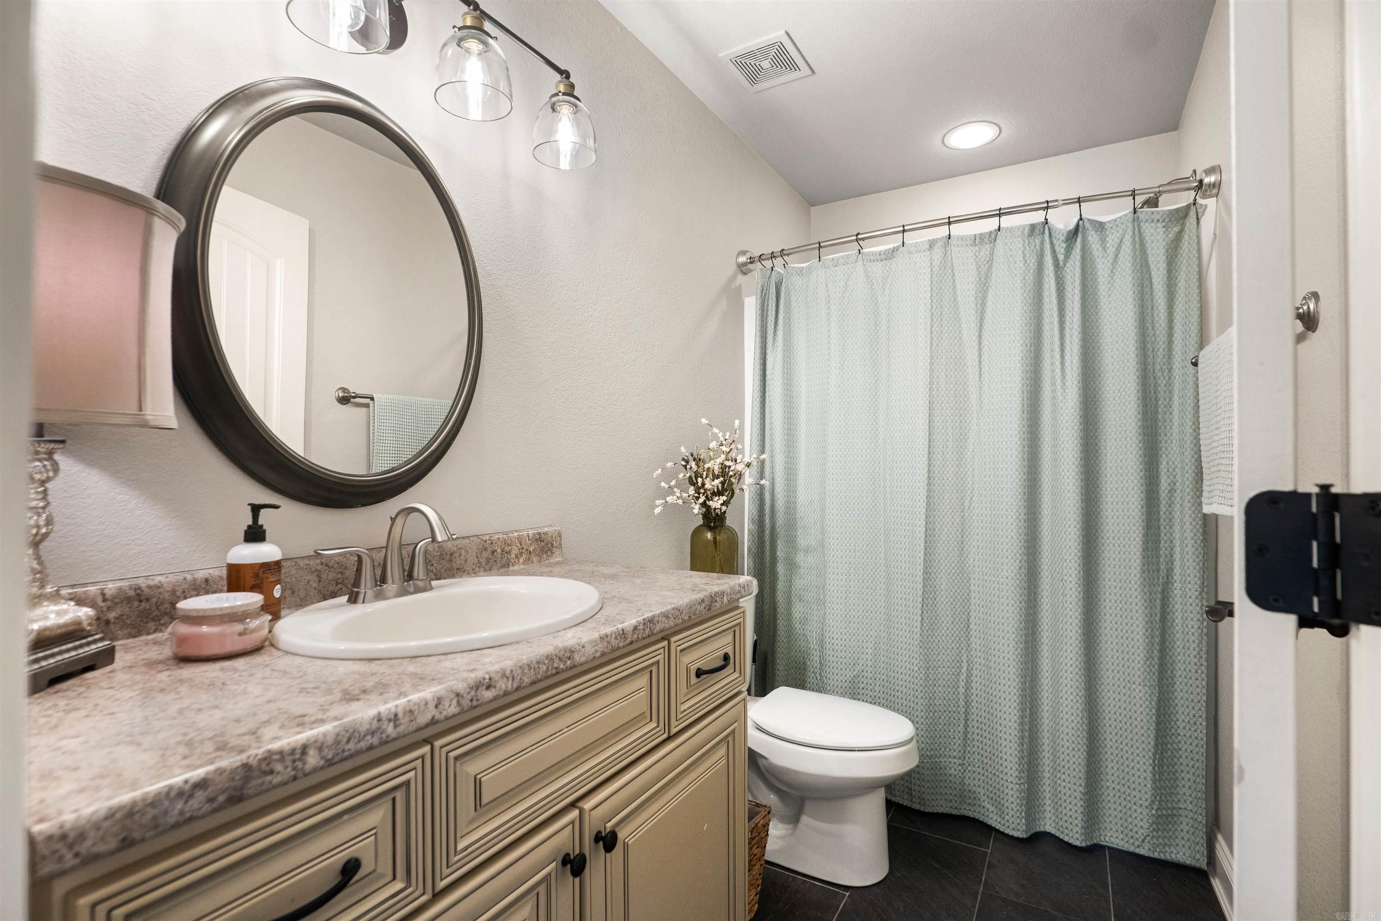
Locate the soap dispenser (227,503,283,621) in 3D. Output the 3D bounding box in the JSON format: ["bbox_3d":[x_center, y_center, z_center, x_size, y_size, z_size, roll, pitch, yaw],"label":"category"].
[{"bbox_3d":[-0.709,0.168,1.015,0.080,0.197,0.070,0,0,-20],"label":"soap dispenser"}]

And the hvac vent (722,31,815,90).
[{"bbox_3d":[0.265,-1.344,2.096,0.250,0.022,0.245,0,0,32],"label":"hvac vent"}]

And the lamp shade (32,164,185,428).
[{"bbox_3d":[-0.778,-0.178,0.739,0.265,0.275,0.265,0,0,32],"label":"lamp shade"}]

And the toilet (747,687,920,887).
[{"bbox_3d":[0.268,0.764,1.847,0.800,0.745,0.440,0,0,32],"label":"toilet"}]

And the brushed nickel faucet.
[{"bbox_3d":[-0.522,0.170,1.158,0.180,0.178,0.280,0,0,32],"label":"brushed nickel faucet"}]

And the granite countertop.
[{"bbox_3d":[-0.408,0.289,1.077,0.568,0.043,1.145,0,0,32],"label":"granite countertop"}]

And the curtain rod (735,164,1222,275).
[{"bbox_3d":[0.893,-0.828,2.215,1.570,0.095,0.110,0,0,30],"label":"curtain rod"}]

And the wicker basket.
[{"bbox_3d":[0.057,1.008,1.556,0.240,0.255,0.170,0,0,32],"label":"wicker basket"}]

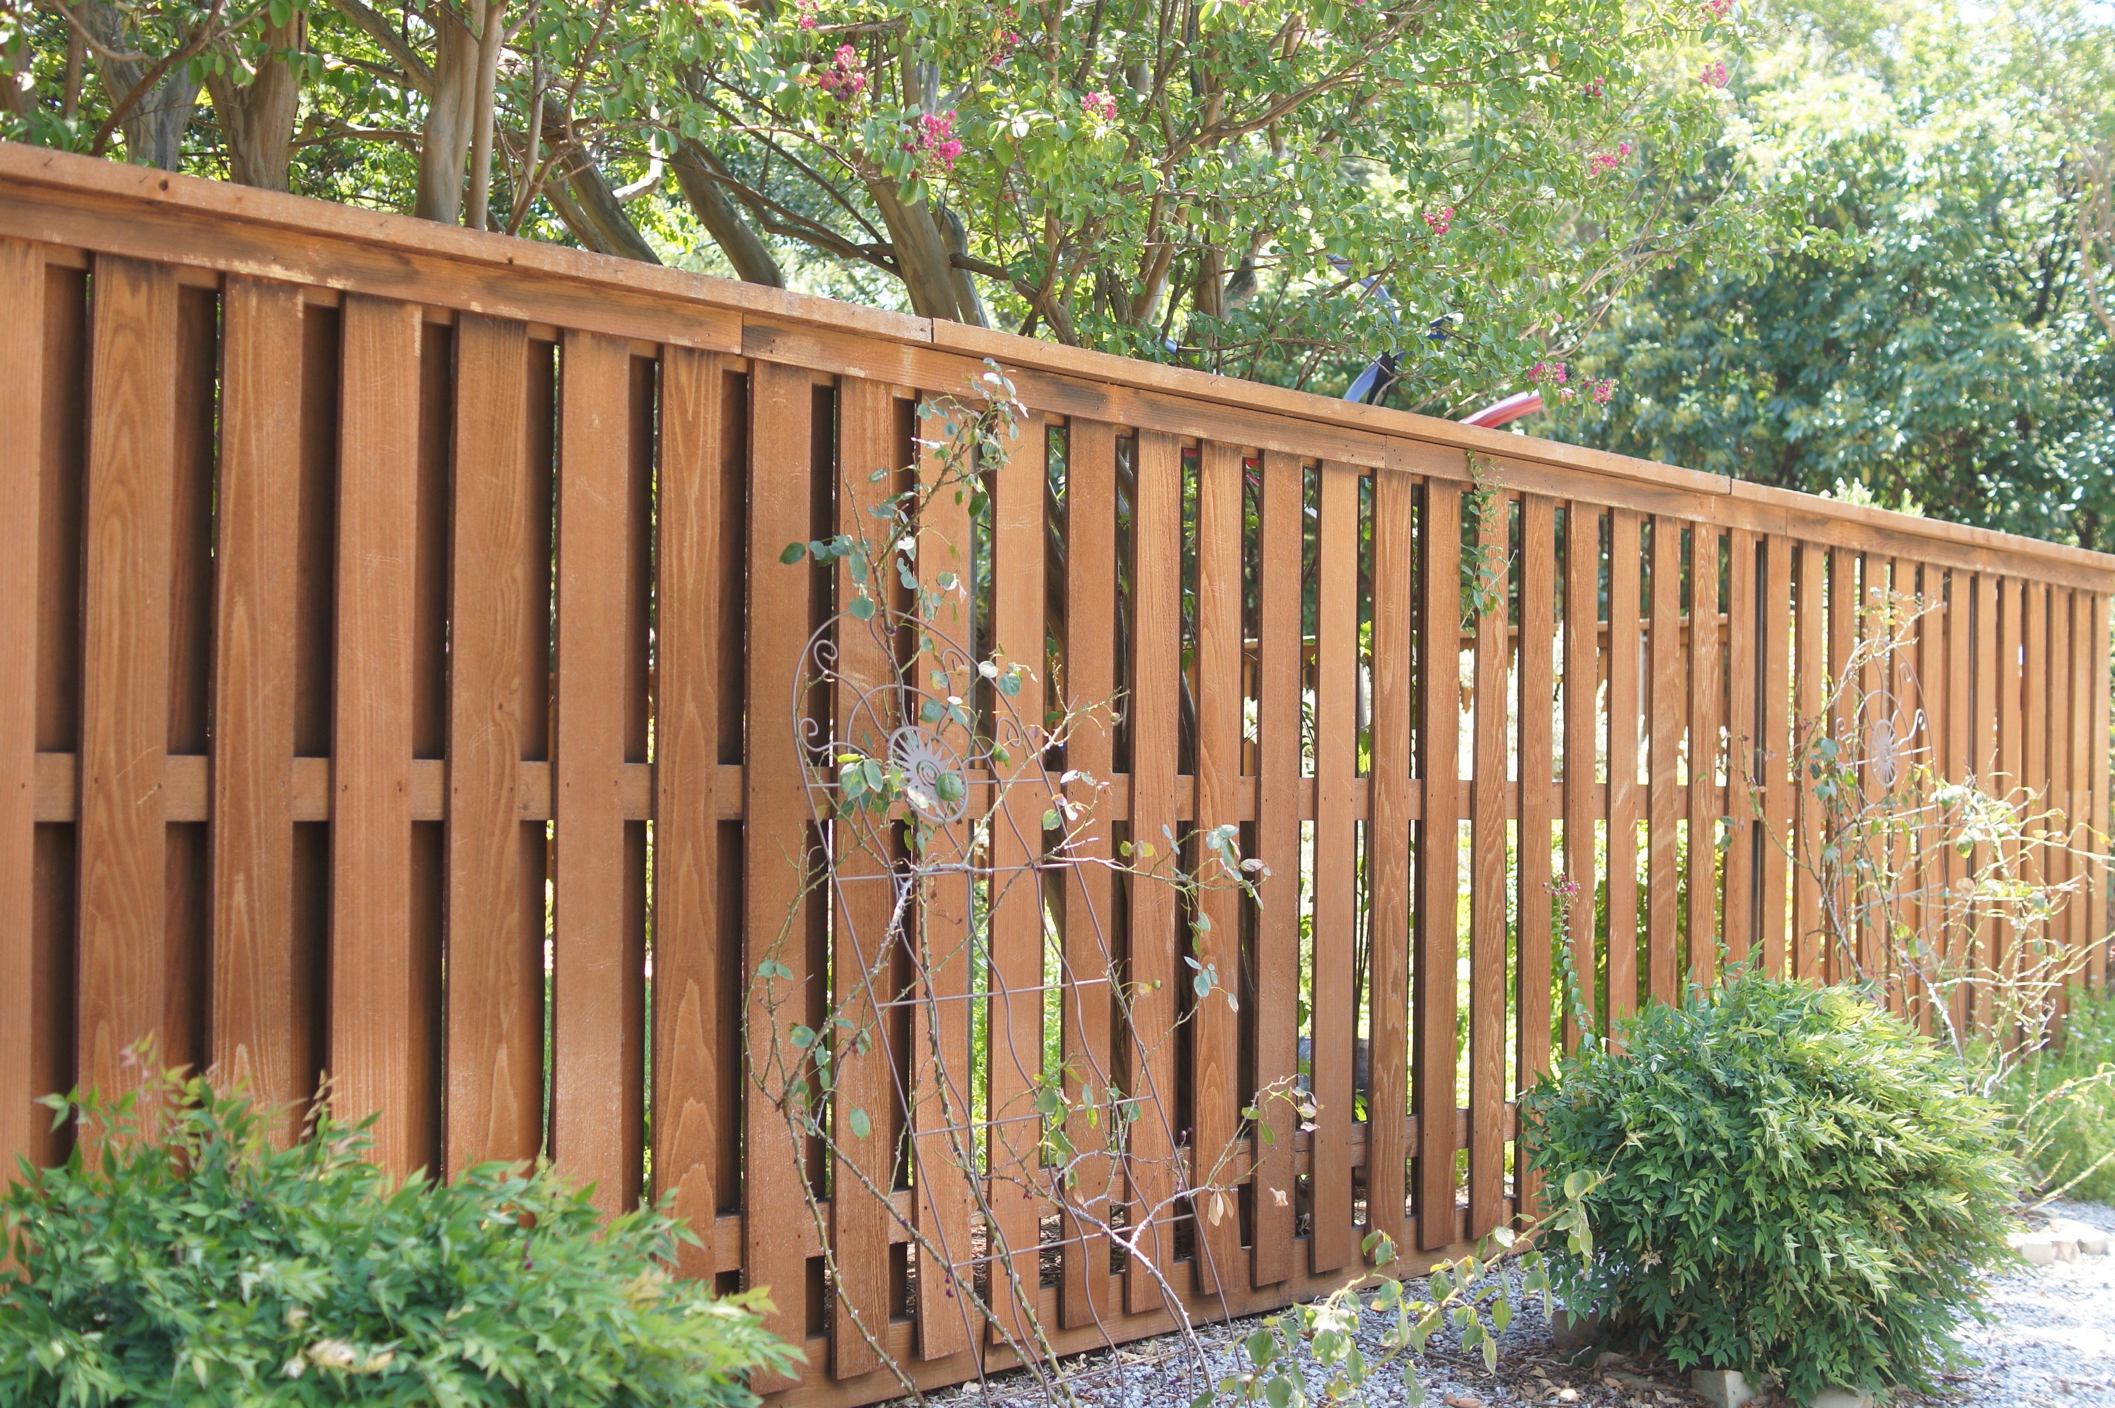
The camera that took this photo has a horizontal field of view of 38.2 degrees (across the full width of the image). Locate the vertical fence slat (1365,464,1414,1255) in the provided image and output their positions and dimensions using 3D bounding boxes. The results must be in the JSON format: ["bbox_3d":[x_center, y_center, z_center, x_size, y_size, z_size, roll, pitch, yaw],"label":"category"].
[{"bbox_3d":[0.722,0.351,6.669,0.018,1.725,0.138,-1,-2,38],"label":"vertical fence slat"}]

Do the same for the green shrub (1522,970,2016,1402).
[{"bbox_3d":[1.370,0.895,5.880,0.950,0.790,0.920,0,-2,13],"label":"green shrub"}]

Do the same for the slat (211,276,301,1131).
[{"bbox_3d":[-1.139,0.261,4.300,0.018,1.725,0.138,-1,-2,38],"label":"slat"}]

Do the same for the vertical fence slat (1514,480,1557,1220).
[{"bbox_3d":[1.121,0.371,7.176,0.018,1.725,0.138,-1,-2,38],"label":"vertical fence slat"}]

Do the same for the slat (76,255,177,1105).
[{"bbox_3d":[-1.270,0.255,4.133,0.018,1.725,0.138,-1,-2,38],"label":"slat"}]

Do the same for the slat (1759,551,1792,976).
[{"bbox_3d":[1.926,0.410,8.202,0.018,1.725,0.138,-1,-2,38],"label":"slat"}]

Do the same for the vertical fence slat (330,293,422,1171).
[{"bbox_3d":[-1.008,0.268,4.468,0.018,1.725,0.138,-1,-2,38],"label":"vertical fence slat"}]

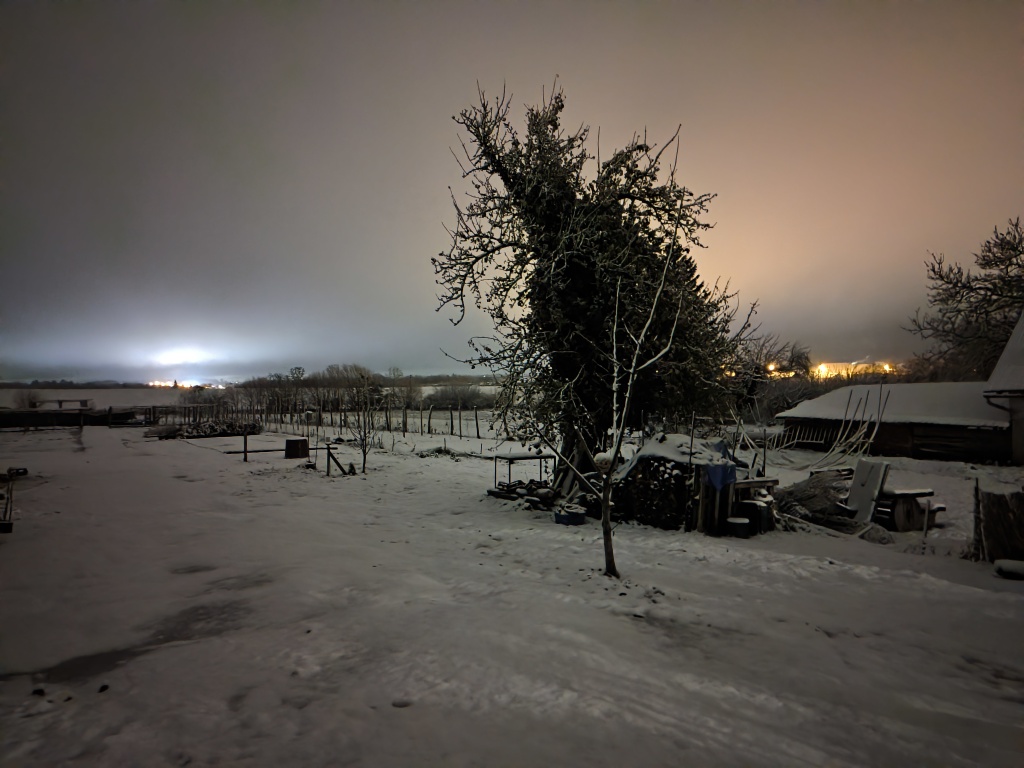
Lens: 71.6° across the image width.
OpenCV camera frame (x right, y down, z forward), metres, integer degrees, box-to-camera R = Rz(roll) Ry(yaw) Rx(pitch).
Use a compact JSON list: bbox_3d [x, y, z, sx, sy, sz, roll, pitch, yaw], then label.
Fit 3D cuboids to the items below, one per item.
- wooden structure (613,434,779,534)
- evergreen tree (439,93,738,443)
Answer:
[{"bbox_3d":[3.200,1.700,12.400,1.900,1.400,2.000,0,0,-44],"label":"wooden structure"},{"bbox_3d":[1.750,-2.100,16.300,6.800,9.000,6.000,0,0,0],"label":"evergreen tree"}]

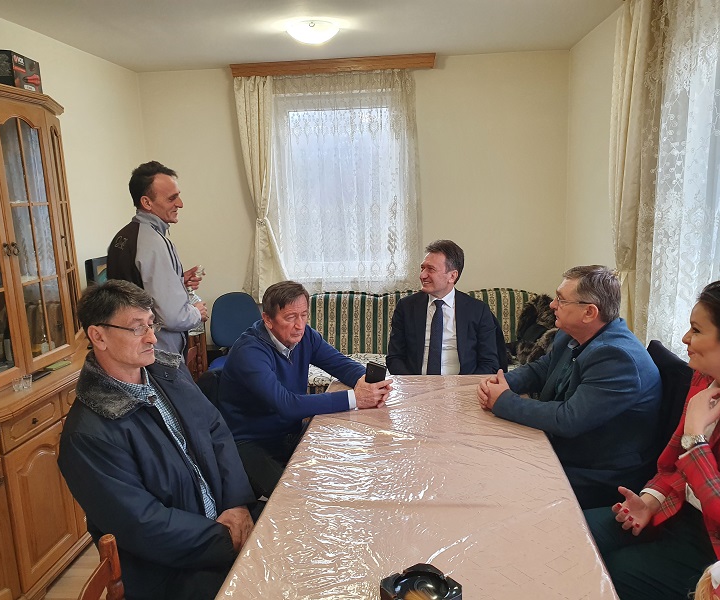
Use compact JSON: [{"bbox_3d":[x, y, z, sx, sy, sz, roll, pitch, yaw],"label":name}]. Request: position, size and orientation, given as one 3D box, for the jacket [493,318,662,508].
[{"bbox_3d":[0.741,0.356,2.065,0.520,0.650,0.520,-3,11,-1],"label":"jacket"}]

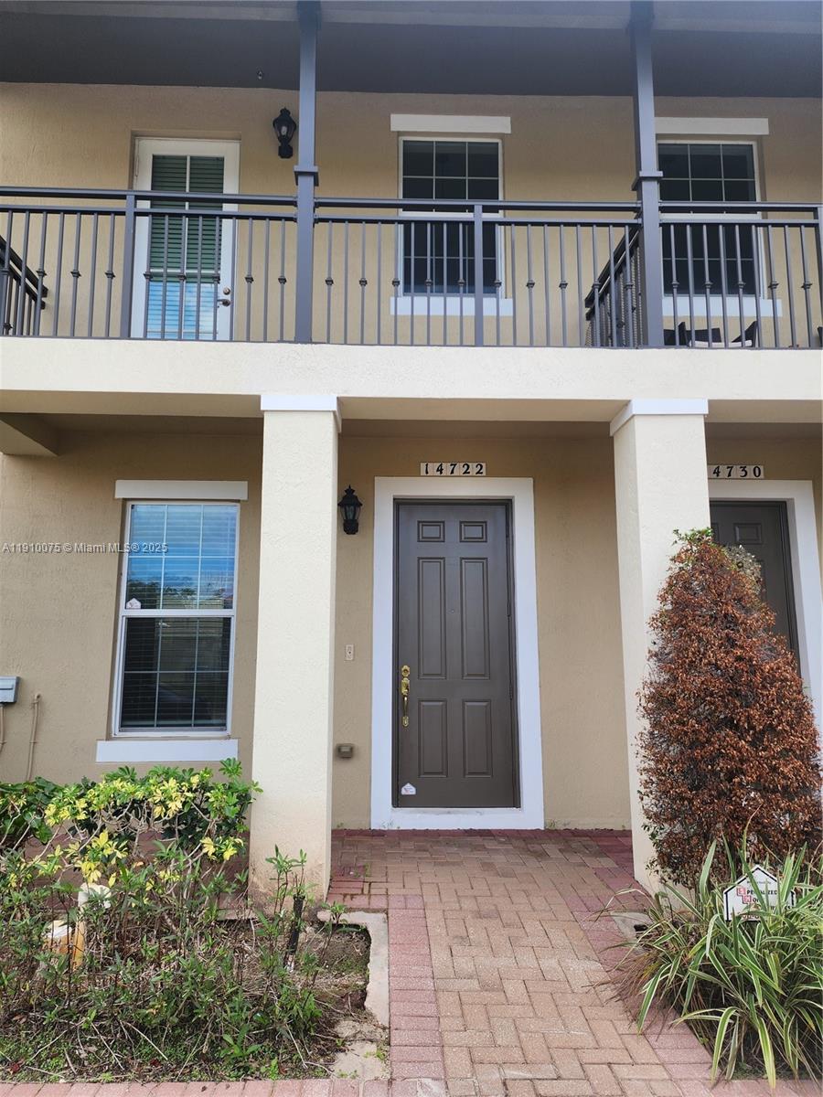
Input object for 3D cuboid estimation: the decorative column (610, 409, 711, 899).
[{"bbox_3d":[1.604,0.562,4.540,0.474,2.949,0.455,0,-9,-1],"label":"decorative column"}]

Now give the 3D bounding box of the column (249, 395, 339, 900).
[{"bbox_3d":[-0.697,0.551,4.482,0.466,2.949,0.455,0,-9,-1],"label":"column"}]

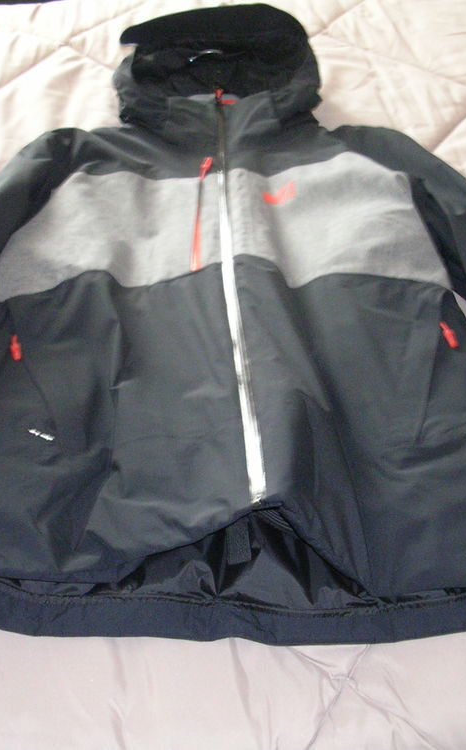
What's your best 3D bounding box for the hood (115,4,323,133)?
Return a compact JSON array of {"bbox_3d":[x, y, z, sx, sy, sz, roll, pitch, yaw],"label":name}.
[{"bbox_3d":[-0.020,-0.447,1.634,0.286,0.159,0.271,-2,44,-3],"label":"hood"}]

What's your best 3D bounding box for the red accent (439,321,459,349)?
[{"bbox_3d":[0.250,-0.046,1.274,0.016,0.010,0.043,-10,45,-11],"label":"red accent"}]

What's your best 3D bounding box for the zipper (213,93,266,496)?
[{"bbox_3d":[-0.001,-0.135,1.291,0.031,0.031,0.706,-2,48,-3],"label":"zipper"}]

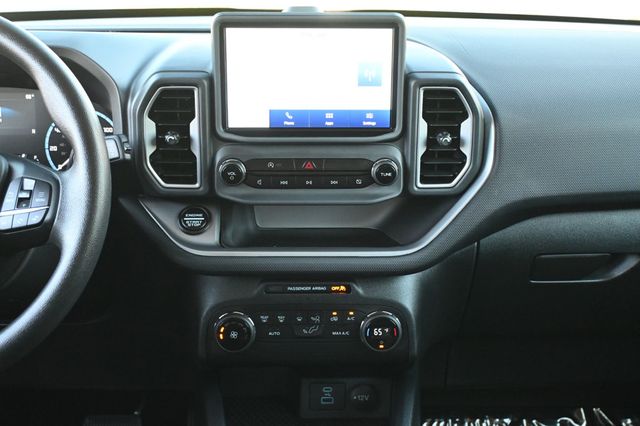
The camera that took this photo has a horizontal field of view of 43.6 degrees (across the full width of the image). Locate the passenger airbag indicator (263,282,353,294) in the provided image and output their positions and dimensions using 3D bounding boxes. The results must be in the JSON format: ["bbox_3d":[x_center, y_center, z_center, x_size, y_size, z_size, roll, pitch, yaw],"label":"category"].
[{"bbox_3d":[-0.012,0.082,0.868,0.096,0.013,0.010,0,4,-1],"label":"passenger airbag indicator"}]

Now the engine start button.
[{"bbox_3d":[-0.136,0.008,0.858,0.031,0.031,0.015,0,-20,-1],"label":"engine start button"}]

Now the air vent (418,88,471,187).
[{"bbox_3d":[0.136,-0.082,0.875,0.053,0.107,0.030,0,13,-1],"label":"air vent"}]

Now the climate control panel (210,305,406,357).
[{"bbox_3d":[-0.012,0.127,0.868,0.210,0.053,0.030,0,3,-1],"label":"climate control panel"}]

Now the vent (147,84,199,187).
[{"bbox_3d":[-0.159,-0.083,0.872,0.054,0.107,0.030,0,13,-1],"label":"vent"}]

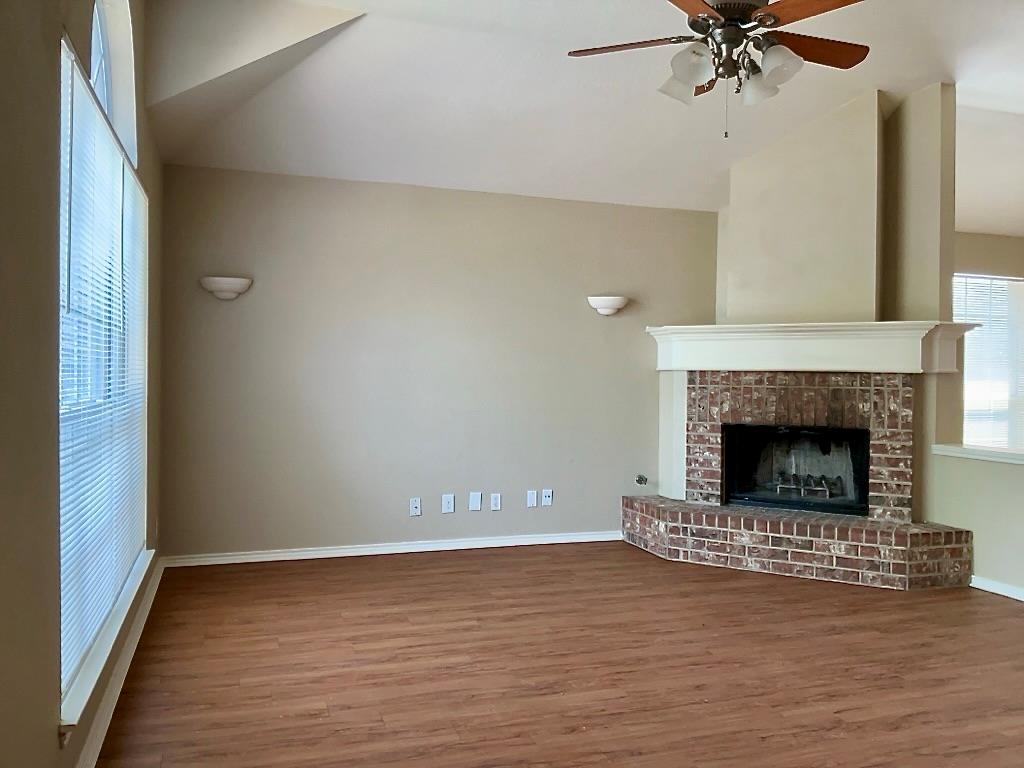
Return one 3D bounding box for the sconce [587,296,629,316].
[{"bbox_3d":[0.719,-0.548,5.680,0.315,0.133,0.150,0,1,-19],"label":"sconce"}]

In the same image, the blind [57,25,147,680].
[{"bbox_3d":[-1.465,-0.035,2.896,0.100,1.702,2.001,0,1,-19],"label":"blind"}]

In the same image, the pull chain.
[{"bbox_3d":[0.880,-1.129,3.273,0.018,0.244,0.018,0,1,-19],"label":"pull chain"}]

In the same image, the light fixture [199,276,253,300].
[{"bbox_3d":[-1.737,-0.576,4.867,0.315,0.132,0.150,0,1,-19],"label":"light fixture"}]

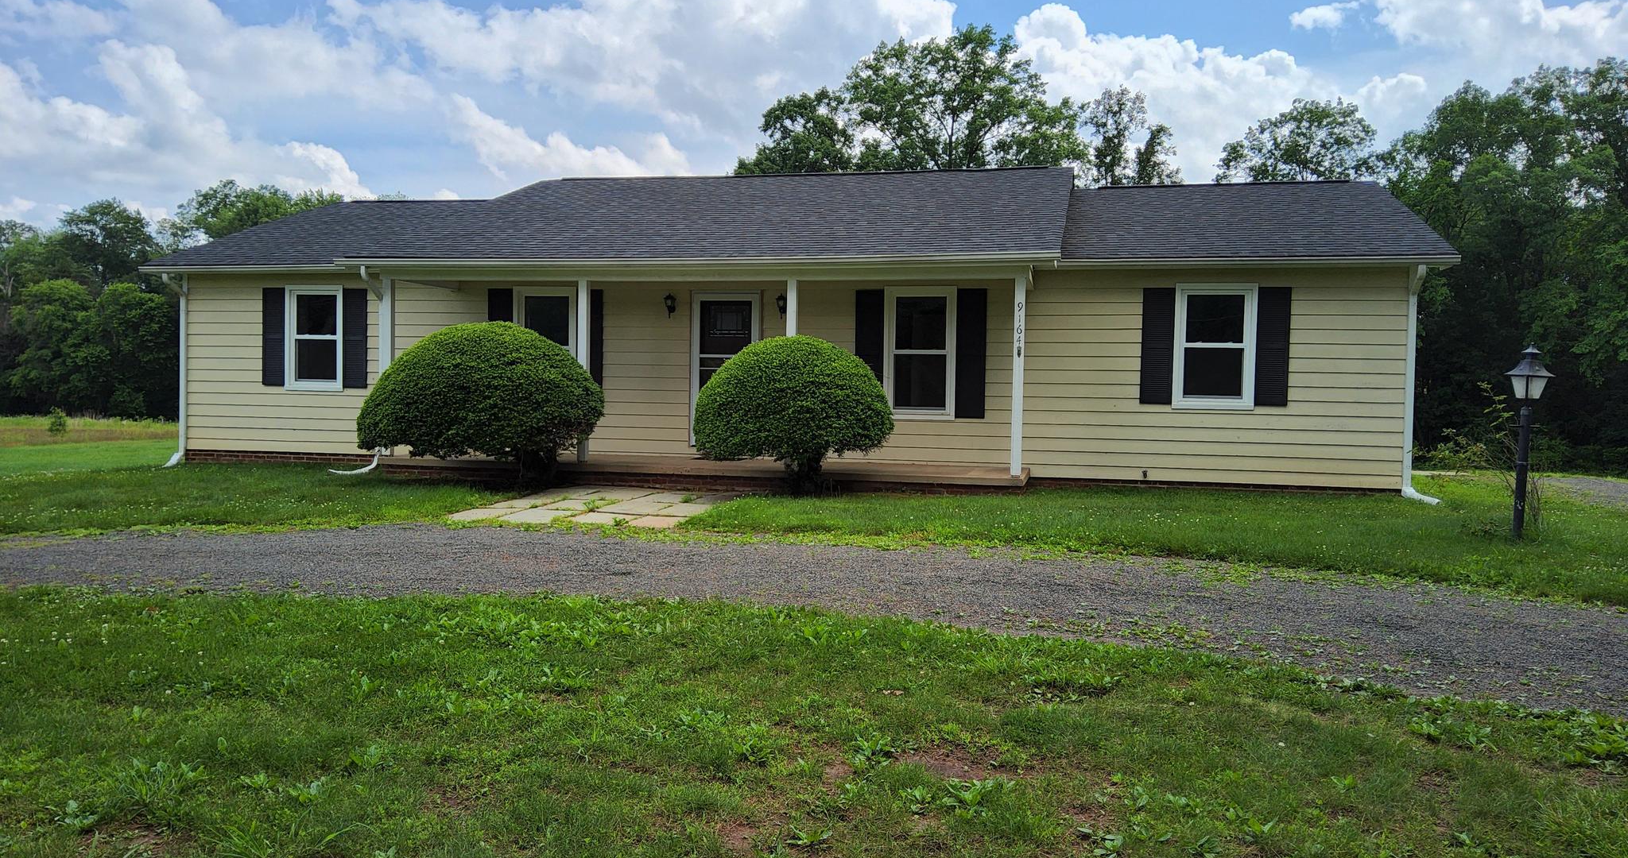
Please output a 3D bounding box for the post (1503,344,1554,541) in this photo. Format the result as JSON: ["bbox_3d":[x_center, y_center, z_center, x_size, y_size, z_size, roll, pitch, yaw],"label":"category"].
[{"bbox_3d":[6.269,0.126,10.362,0.265,1.742,0.265,2,3,-9],"label":"post"}]

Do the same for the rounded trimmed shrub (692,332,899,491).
[{"bbox_3d":[-0.228,-0.159,12.798,2.166,1.744,2.100,1,2,13],"label":"rounded trimmed shrub"}]

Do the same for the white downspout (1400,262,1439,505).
[{"bbox_3d":[6.965,-0.503,13.395,0.370,2.680,0.480,1,2,13],"label":"white downspout"}]

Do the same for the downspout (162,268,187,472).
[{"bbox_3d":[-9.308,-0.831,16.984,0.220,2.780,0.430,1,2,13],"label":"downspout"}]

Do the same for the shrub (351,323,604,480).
[{"bbox_3d":[-3.868,-0.287,13.622,2.830,1.945,2.450,1,2,13],"label":"shrub"}]

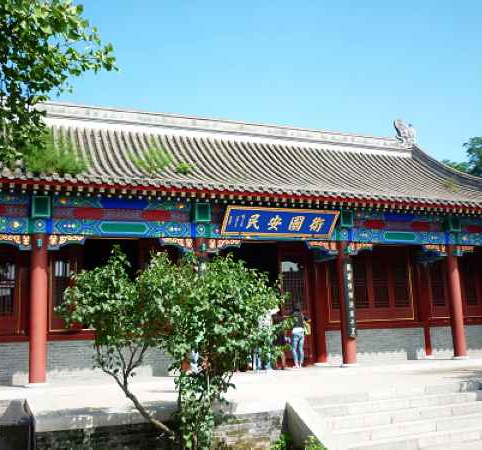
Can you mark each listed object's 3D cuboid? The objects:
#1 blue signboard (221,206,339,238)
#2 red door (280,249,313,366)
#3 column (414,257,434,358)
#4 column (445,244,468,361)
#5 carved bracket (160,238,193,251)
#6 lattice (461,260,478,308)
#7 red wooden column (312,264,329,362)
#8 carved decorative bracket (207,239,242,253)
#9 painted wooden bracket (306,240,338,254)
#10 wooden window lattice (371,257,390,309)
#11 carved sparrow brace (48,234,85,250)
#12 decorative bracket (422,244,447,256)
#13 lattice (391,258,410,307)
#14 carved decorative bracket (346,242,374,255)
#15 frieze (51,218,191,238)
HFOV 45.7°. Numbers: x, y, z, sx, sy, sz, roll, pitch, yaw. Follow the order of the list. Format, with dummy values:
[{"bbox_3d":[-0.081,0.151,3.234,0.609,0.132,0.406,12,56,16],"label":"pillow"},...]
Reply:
[{"bbox_3d":[0.956,-0.066,13.415,2.869,0.753,0.090,2,30,-22],"label":"blue signboard"},{"bbox_3d":[1.465,2.135,15.259,0.840,2.918,0.090,2,-11,-21],"label":"red door"},{"bbox_3d":[5.126,2.172,16.038,0.287,2.956,0.287,2,-11,-22],"label":"column"},{"bbox_3d":[5.597,1.975,14.914,0.307,2.899,0.307,2,-11,-22],"label":"column"},{"bbox_3d":[-1.455,0.462,12.953,0.815,0.300,0.100,2,-11,-21],"label":"carved bracket"},{"bbox_3d":[7.044,1.756,17.552,0.430,1.420,0.070,2,-11,-21],"label":"lattice"},{"bbox_3d":[2.107,2.198,15.372,0.320,2.900,0.320,2,-11,-22],"label":"red wooden column"},{"bbox_3d":[-0.363,0.472,12.714,0.775,0.313,0.103,2,-11,-22],"label":"carved decorative bracket"},{"bbox_3d":[1.985,0.576,14.172,0.869,0.325,0.100,2,-11,-22],"label":"painted wooden bracket"},{"bbox_3d":[4.002,1.652,16.361,0.487,1.451,0.070,2,-11,-21],"label":"wooden window lattice"},{"bbox_3d":[-3.663,0.394,12.087,0.810,0.320,0.100,2,-11,-21],"label":"carved sparrow brace"},{"bbox_3d":[5.171,0.681,15.219,0.780,0.310,0.100,2,-11,-21],"label":"decorative bracket"},{"bbox_3d":[4.642,1.673,16.612,0.505,1.441,0.070,2,-11,-21],"label":"lattice"},{"bbox_3d":[2.939,0.606,14.073,0.732,0.319,0.103,2,-11,-22],"label":"carved decorative bracket"},{"bbox_3d":[-2.564,0.094,12.587,2.980,0.340,0.170,2,-11,-21],"label":"frieze"}]

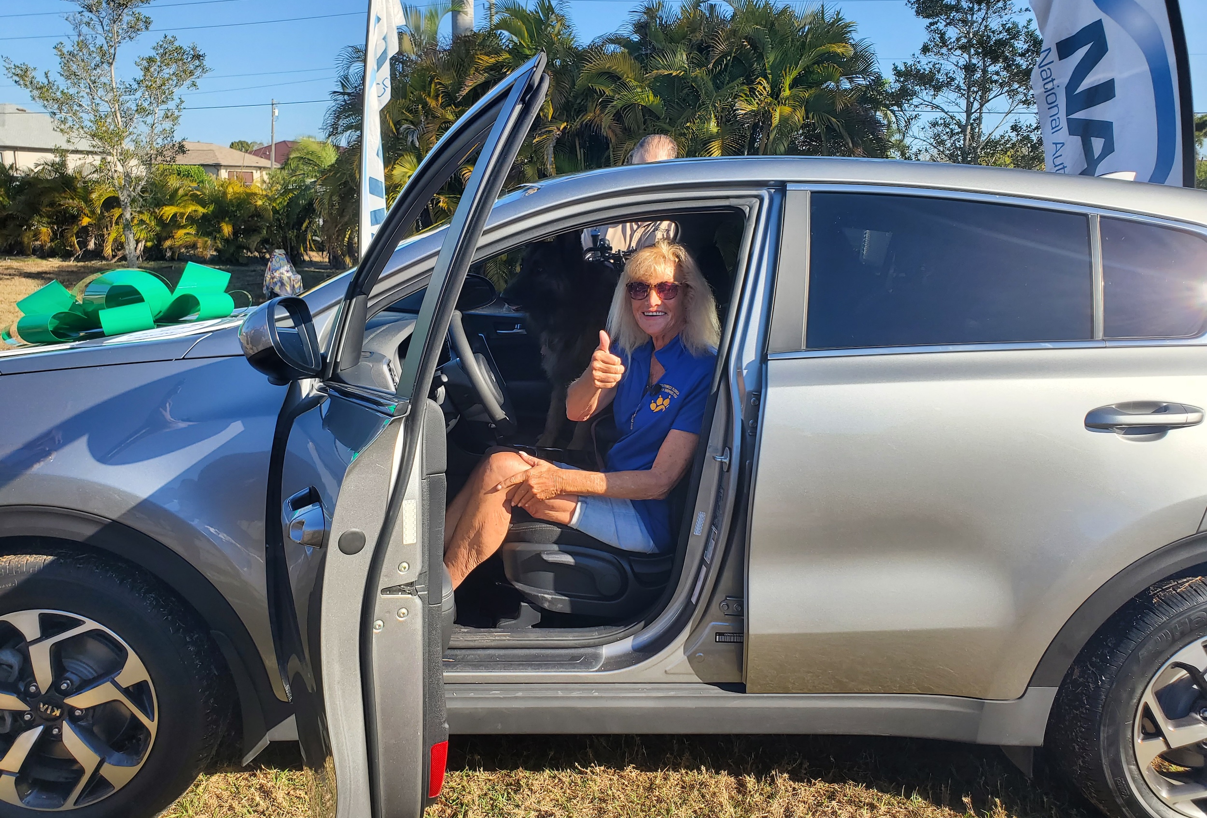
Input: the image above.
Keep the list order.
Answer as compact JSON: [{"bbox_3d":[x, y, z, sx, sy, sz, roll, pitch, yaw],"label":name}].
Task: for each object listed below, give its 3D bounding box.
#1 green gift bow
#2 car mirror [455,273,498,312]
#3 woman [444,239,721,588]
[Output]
[{"bbox_3d":[-1.347,-0.301,2.610,0.620,0.220,0.610,-3,10,-2],"label":"green gift bow"},{"bbox_3d":[-0.522,-0.469,3.675,0.150,0.165,0.240,5,10,14],"label":"car mirror"},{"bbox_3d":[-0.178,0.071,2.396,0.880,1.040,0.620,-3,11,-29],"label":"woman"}]

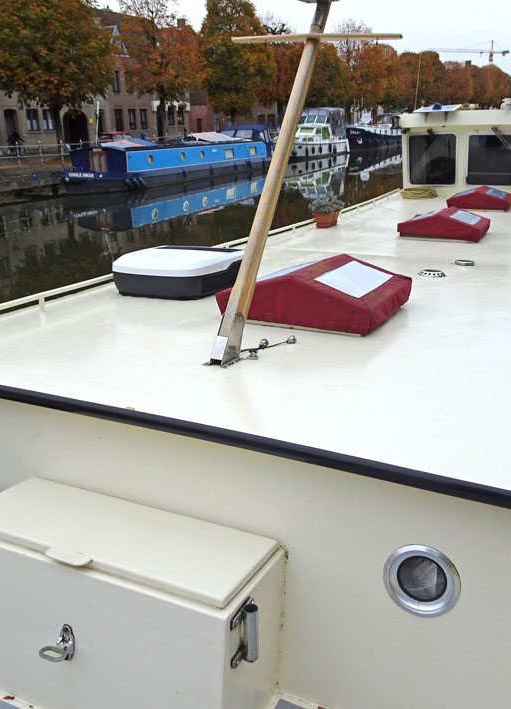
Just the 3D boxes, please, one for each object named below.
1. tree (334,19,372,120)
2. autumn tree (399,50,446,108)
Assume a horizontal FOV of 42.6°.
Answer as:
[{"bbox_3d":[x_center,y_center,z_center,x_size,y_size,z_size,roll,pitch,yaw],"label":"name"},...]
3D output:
[{"bbox_3d":[14.296,-41.441,96.658,5.800,14.580,5.800,9,23,28],"label":"tree"},{"bbox_3d":[24.484,-39.094,96.482,7.200,10.305,7.200,11,23,27],"label":"autumn tree"}]

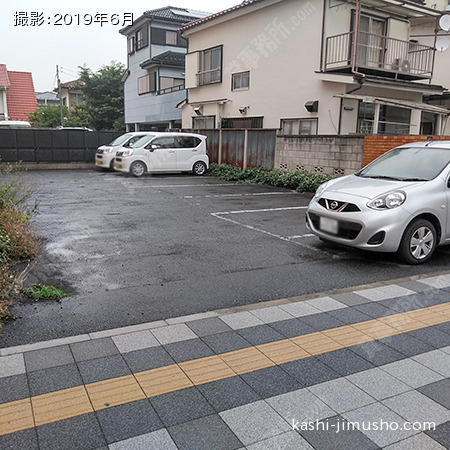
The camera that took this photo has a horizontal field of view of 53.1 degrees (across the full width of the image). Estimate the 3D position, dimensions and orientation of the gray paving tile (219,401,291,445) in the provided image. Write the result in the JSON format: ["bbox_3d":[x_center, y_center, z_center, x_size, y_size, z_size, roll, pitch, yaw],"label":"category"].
[{"bbox_3d":[0.164,1.072,2.418,0.296,0.042,0.296,-5,13,-27],"label":"gray paving tile"}]

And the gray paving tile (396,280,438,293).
[{"bbox_3d":[2.004,0.665,4.694,0.296,0.042,0.296,-5,13,-27],"label":"gray paving tile"}]

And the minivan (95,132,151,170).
[{"bbox_3d":[-3.720,-3.160,19.250,3.400,1.640,1.480,-4,12,-26],"label":"minivan"}]

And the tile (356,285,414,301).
[{"bbox_3d":[1.605,0.697,4.488,0.596,0.042,0.296,-5,13,-27],"label":"tile"}]

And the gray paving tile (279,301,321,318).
[{"bbox_3d":[0.674,0.770,4.008,0.296,0.042,0.296,-5,13,-27],"label":"gray paving tile"}]

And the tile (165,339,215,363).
[{"bbox_3d":[-0.252,0.909,3.200,0.296,0.042,0.296,-5,13,-27],"label":"tile"}]

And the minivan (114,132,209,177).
[{"bbox_3d":[-2.485,-2.762,17.380,3.400,1.640,1.480,-4,12,-24],"label":"minivan"}]

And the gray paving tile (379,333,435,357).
[{"bbox_3d":[1.355,0.912,3.364,0.296,0.042,0.296,-5,13,-27],"label":"gray paving tile"}]

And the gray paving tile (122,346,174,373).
[{"bbox_3d":[-0.518,0.930,3.063,0.296,0.042,0.296,-5,13,-27],"label":"gray paving tile"}]

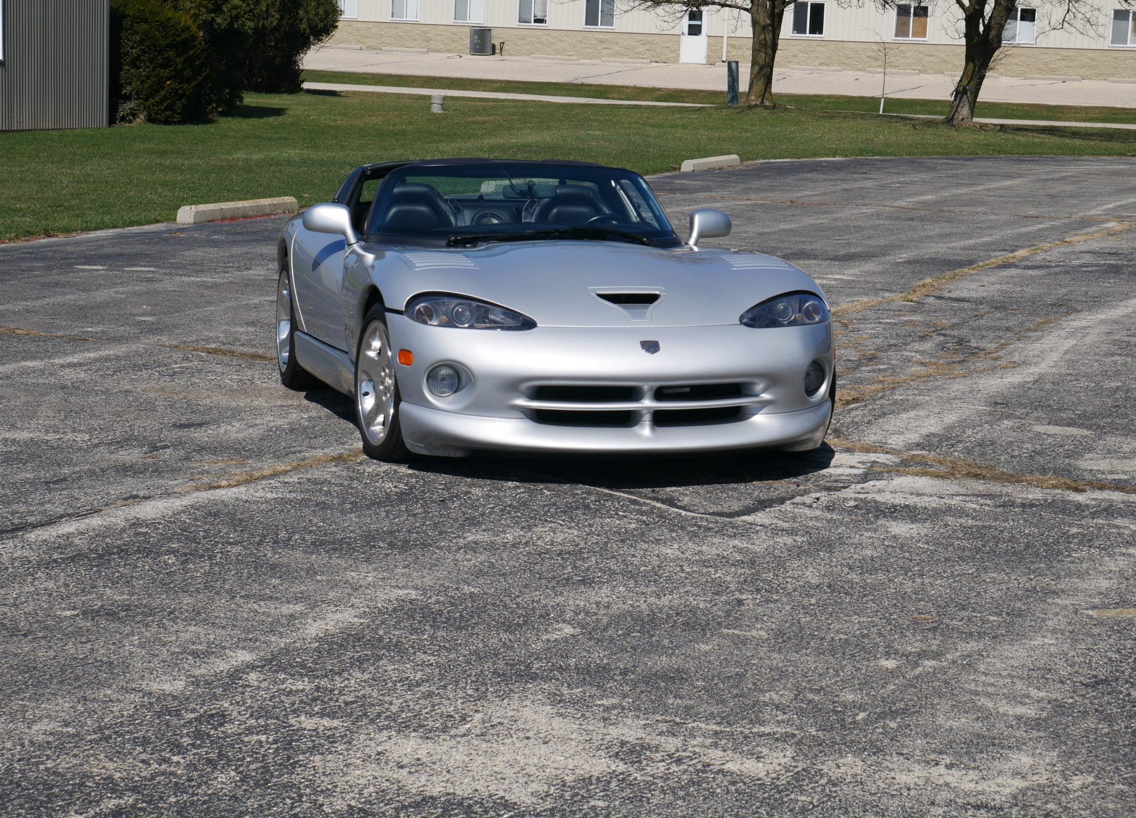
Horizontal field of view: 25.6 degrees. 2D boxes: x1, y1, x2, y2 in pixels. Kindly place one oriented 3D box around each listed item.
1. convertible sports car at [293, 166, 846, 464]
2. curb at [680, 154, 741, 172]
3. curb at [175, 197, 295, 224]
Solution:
[{"bbox_3d":[-0.210,-0.531,11.329,1.930,1.130,4.480,-1,8,-14],"label":"convertible sports car"},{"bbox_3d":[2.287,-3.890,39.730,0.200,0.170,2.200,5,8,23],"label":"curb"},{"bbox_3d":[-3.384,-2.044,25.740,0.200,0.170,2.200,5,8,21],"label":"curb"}]

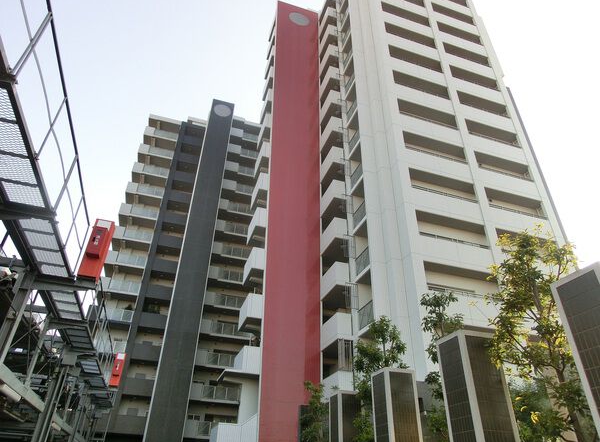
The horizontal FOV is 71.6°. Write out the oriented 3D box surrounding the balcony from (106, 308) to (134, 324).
[{"bbox_3d":[-17.031,8.828,38.966,2.650,1.140,0.100,11,-35,-14],"label":"balcony"}]

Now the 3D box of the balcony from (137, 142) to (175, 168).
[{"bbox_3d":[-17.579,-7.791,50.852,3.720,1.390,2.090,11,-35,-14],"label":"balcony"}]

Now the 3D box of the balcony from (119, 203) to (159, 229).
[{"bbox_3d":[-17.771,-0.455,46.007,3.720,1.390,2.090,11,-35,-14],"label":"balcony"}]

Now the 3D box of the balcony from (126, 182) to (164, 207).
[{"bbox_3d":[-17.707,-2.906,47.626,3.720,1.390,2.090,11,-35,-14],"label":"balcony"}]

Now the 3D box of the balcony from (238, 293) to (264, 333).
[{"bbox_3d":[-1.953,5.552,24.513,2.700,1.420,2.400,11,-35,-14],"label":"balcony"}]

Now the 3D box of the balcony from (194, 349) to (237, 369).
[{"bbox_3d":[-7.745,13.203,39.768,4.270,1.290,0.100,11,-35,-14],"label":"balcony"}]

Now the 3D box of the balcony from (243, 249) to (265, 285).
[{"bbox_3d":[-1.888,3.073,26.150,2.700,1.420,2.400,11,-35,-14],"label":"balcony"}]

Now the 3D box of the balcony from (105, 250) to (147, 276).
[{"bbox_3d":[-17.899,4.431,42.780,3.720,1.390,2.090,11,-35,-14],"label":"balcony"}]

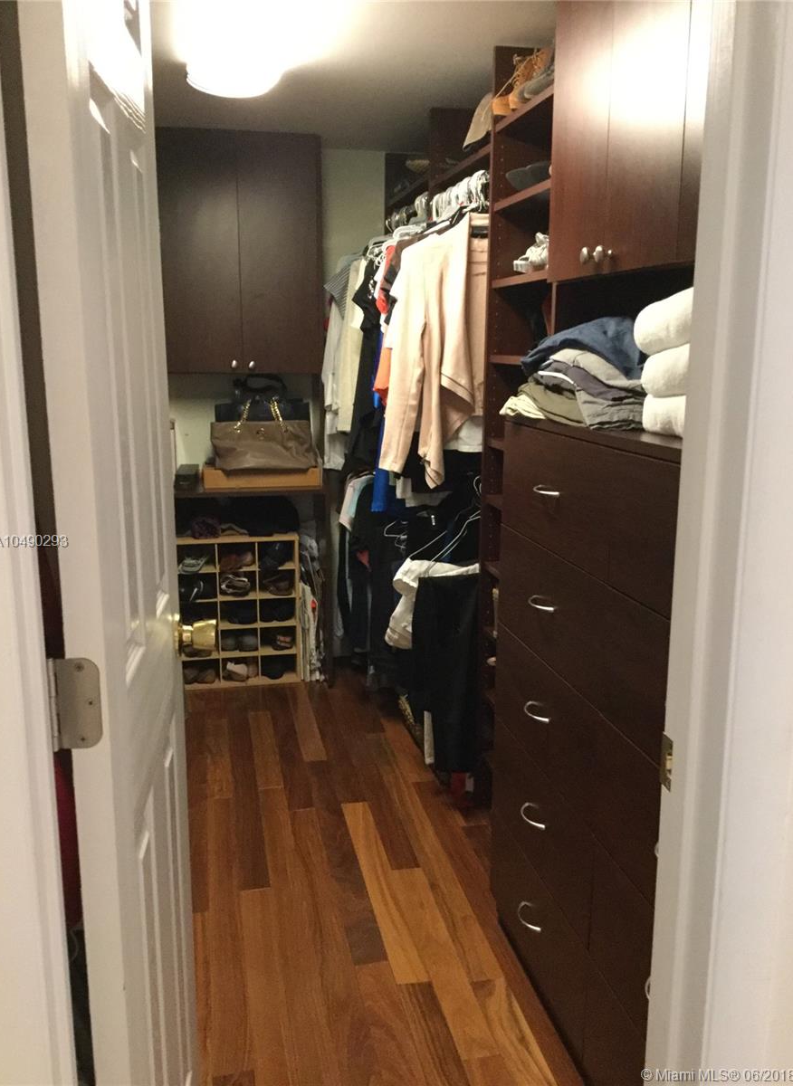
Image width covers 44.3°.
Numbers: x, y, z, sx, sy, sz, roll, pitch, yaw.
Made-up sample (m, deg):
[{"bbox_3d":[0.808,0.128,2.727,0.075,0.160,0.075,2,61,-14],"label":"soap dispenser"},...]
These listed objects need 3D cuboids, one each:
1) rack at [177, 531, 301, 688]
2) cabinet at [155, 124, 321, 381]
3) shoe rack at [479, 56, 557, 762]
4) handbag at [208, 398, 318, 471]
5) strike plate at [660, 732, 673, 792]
[{"bbox_3d":[-0.650,0.250,3.970,0.480,0.605,0.295,-2,12,-11],"label":"rack"},{"bbox_3d":[-0.605,-1.083,3.699,0.612,0.853,0.310,-2,12,-11],"label":"cabinet"},{"bbox_3d":[0.469,-0.194,2.473,0.360,2.085,0.515,-2,12,-11],"label":"shoe rack"},{"bbox_3d":[-0.521,-0.421,3.807,0.400,0.283,0.150,-2,12,-11],"label":"handbag"},{"bbox_3d":[0.285,0.230,1.021,0.005,0.057,0.030,-2,12,-11],"label":"strike plate"}]

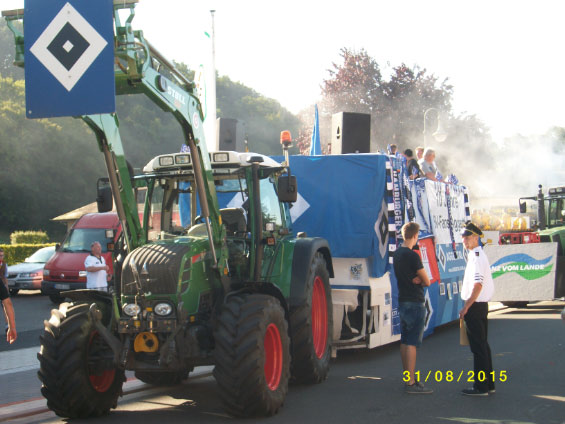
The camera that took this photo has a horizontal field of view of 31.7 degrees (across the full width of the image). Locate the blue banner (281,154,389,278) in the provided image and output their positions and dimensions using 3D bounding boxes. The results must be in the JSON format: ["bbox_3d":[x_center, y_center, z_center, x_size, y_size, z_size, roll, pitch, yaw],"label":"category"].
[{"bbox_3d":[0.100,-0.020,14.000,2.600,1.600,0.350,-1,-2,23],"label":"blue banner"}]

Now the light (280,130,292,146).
[{"bbox_3d":[0.048,-0.872,11.900,0.130,0.190,0.130,-2,-2,16],"label":"light"}]

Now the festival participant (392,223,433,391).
[{"bbox_3d":[1.378,1.017,10.600,0.380,1.810,0.480,0,-2,-35],"label":"festival participant"}]

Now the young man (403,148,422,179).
[{"bbox_3d":[2.180,-0.210,16.700,0.500,1.700,0.420,-2,-2,27],"label":"young man"}]

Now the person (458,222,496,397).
[{"bbox_3d":[2.070,1.017,10.600,0.400,1.820,0.500,-1,-2,-18],"label":"person"}]

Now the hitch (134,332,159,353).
[{"bbox_3d":[-1.256,1.206,9.200,0.220,0.190,0.150,-2,-2,16],"label":"hitch"}]

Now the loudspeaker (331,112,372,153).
[{"bbox_3d":[0.963,-1.090,14.000,0.410,0.620,0.380,1,-2,-22],"label":"loudspeaker"}]

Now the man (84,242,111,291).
[{"bbox_3d":[-3.706,1.467,20.000,0.420,1.750,0.520,-3,-2,44],"label":"man"}]

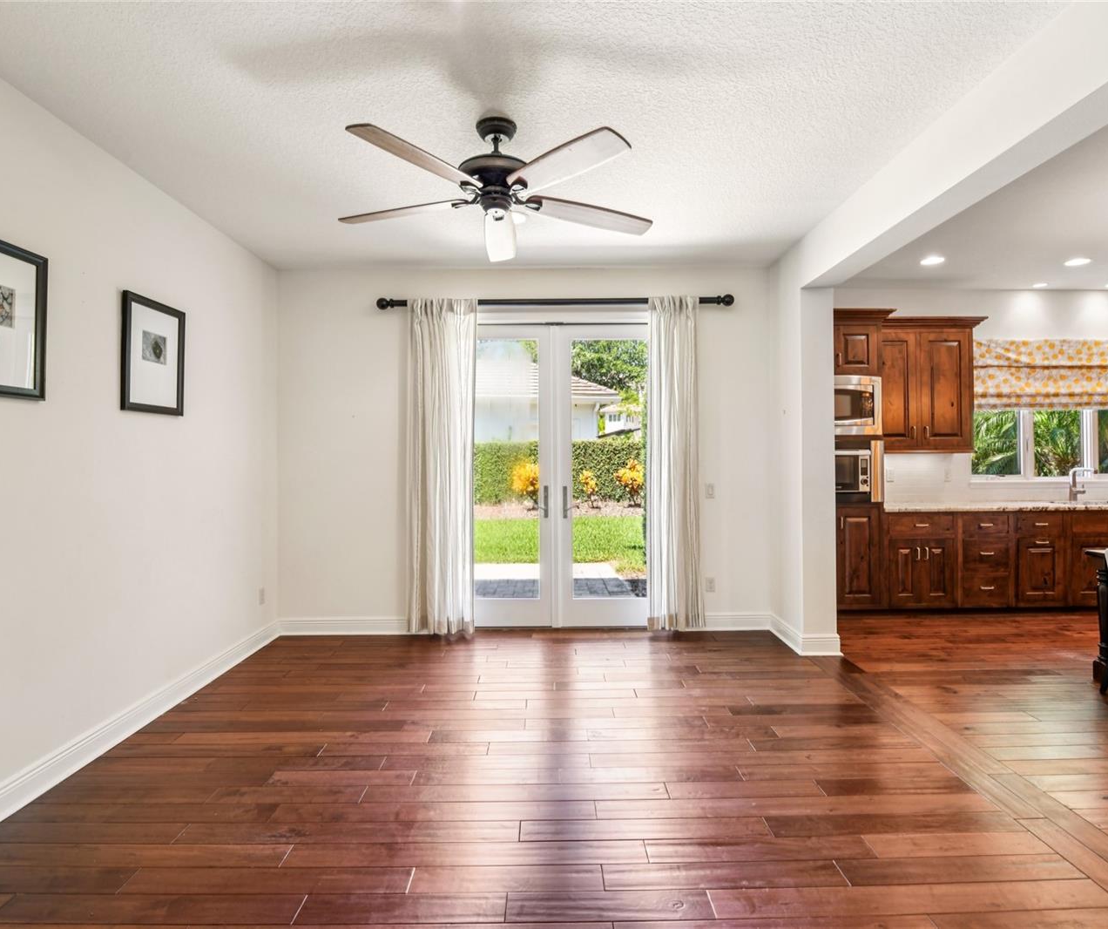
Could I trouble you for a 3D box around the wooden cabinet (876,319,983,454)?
[{"bbox_3d":[3.200,-0.675,5.480,1.020,1.154,0.400,0,0,-1],"label":"wooden cabinet"}]

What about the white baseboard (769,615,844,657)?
[{"bbox_3d":[1.780,1.196,4.415,0.290,0.140,0.645,0,0,-1],"label":"white baseboard"}]

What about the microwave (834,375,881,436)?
[{"bbox_3d":[2.306,-0.473,5.255,0.710,0.478,0.450,0,0,-1],"label":"microwave"}]

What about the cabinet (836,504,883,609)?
[{"bbox_3d":[2.310,0.754,5.360,0.770,0.860,0.610,0,0,-1],"label":"cabinet"}]

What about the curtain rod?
[{"bbox_3d":[0.012,-1.207,4.610,2.660,0.090,0.100,0,0,-1],"label":"curtain rod"}]

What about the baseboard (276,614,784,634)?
[{"bbox_3d":[-0.204,1.208,4.700,3.700,0.140,0.025,0,0,-1],"label":"baseboard"}]

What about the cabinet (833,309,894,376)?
[{"bbox_3d":[2.348,-0.983,5.330,0.830,0.520,0.700,0,0,-1],"label":"cabinet"}]

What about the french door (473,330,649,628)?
[{"bbox_3d":[0.013,0.085,4.850,1.620,2.380,0.080,0,0,-1],"label":"french door"}]

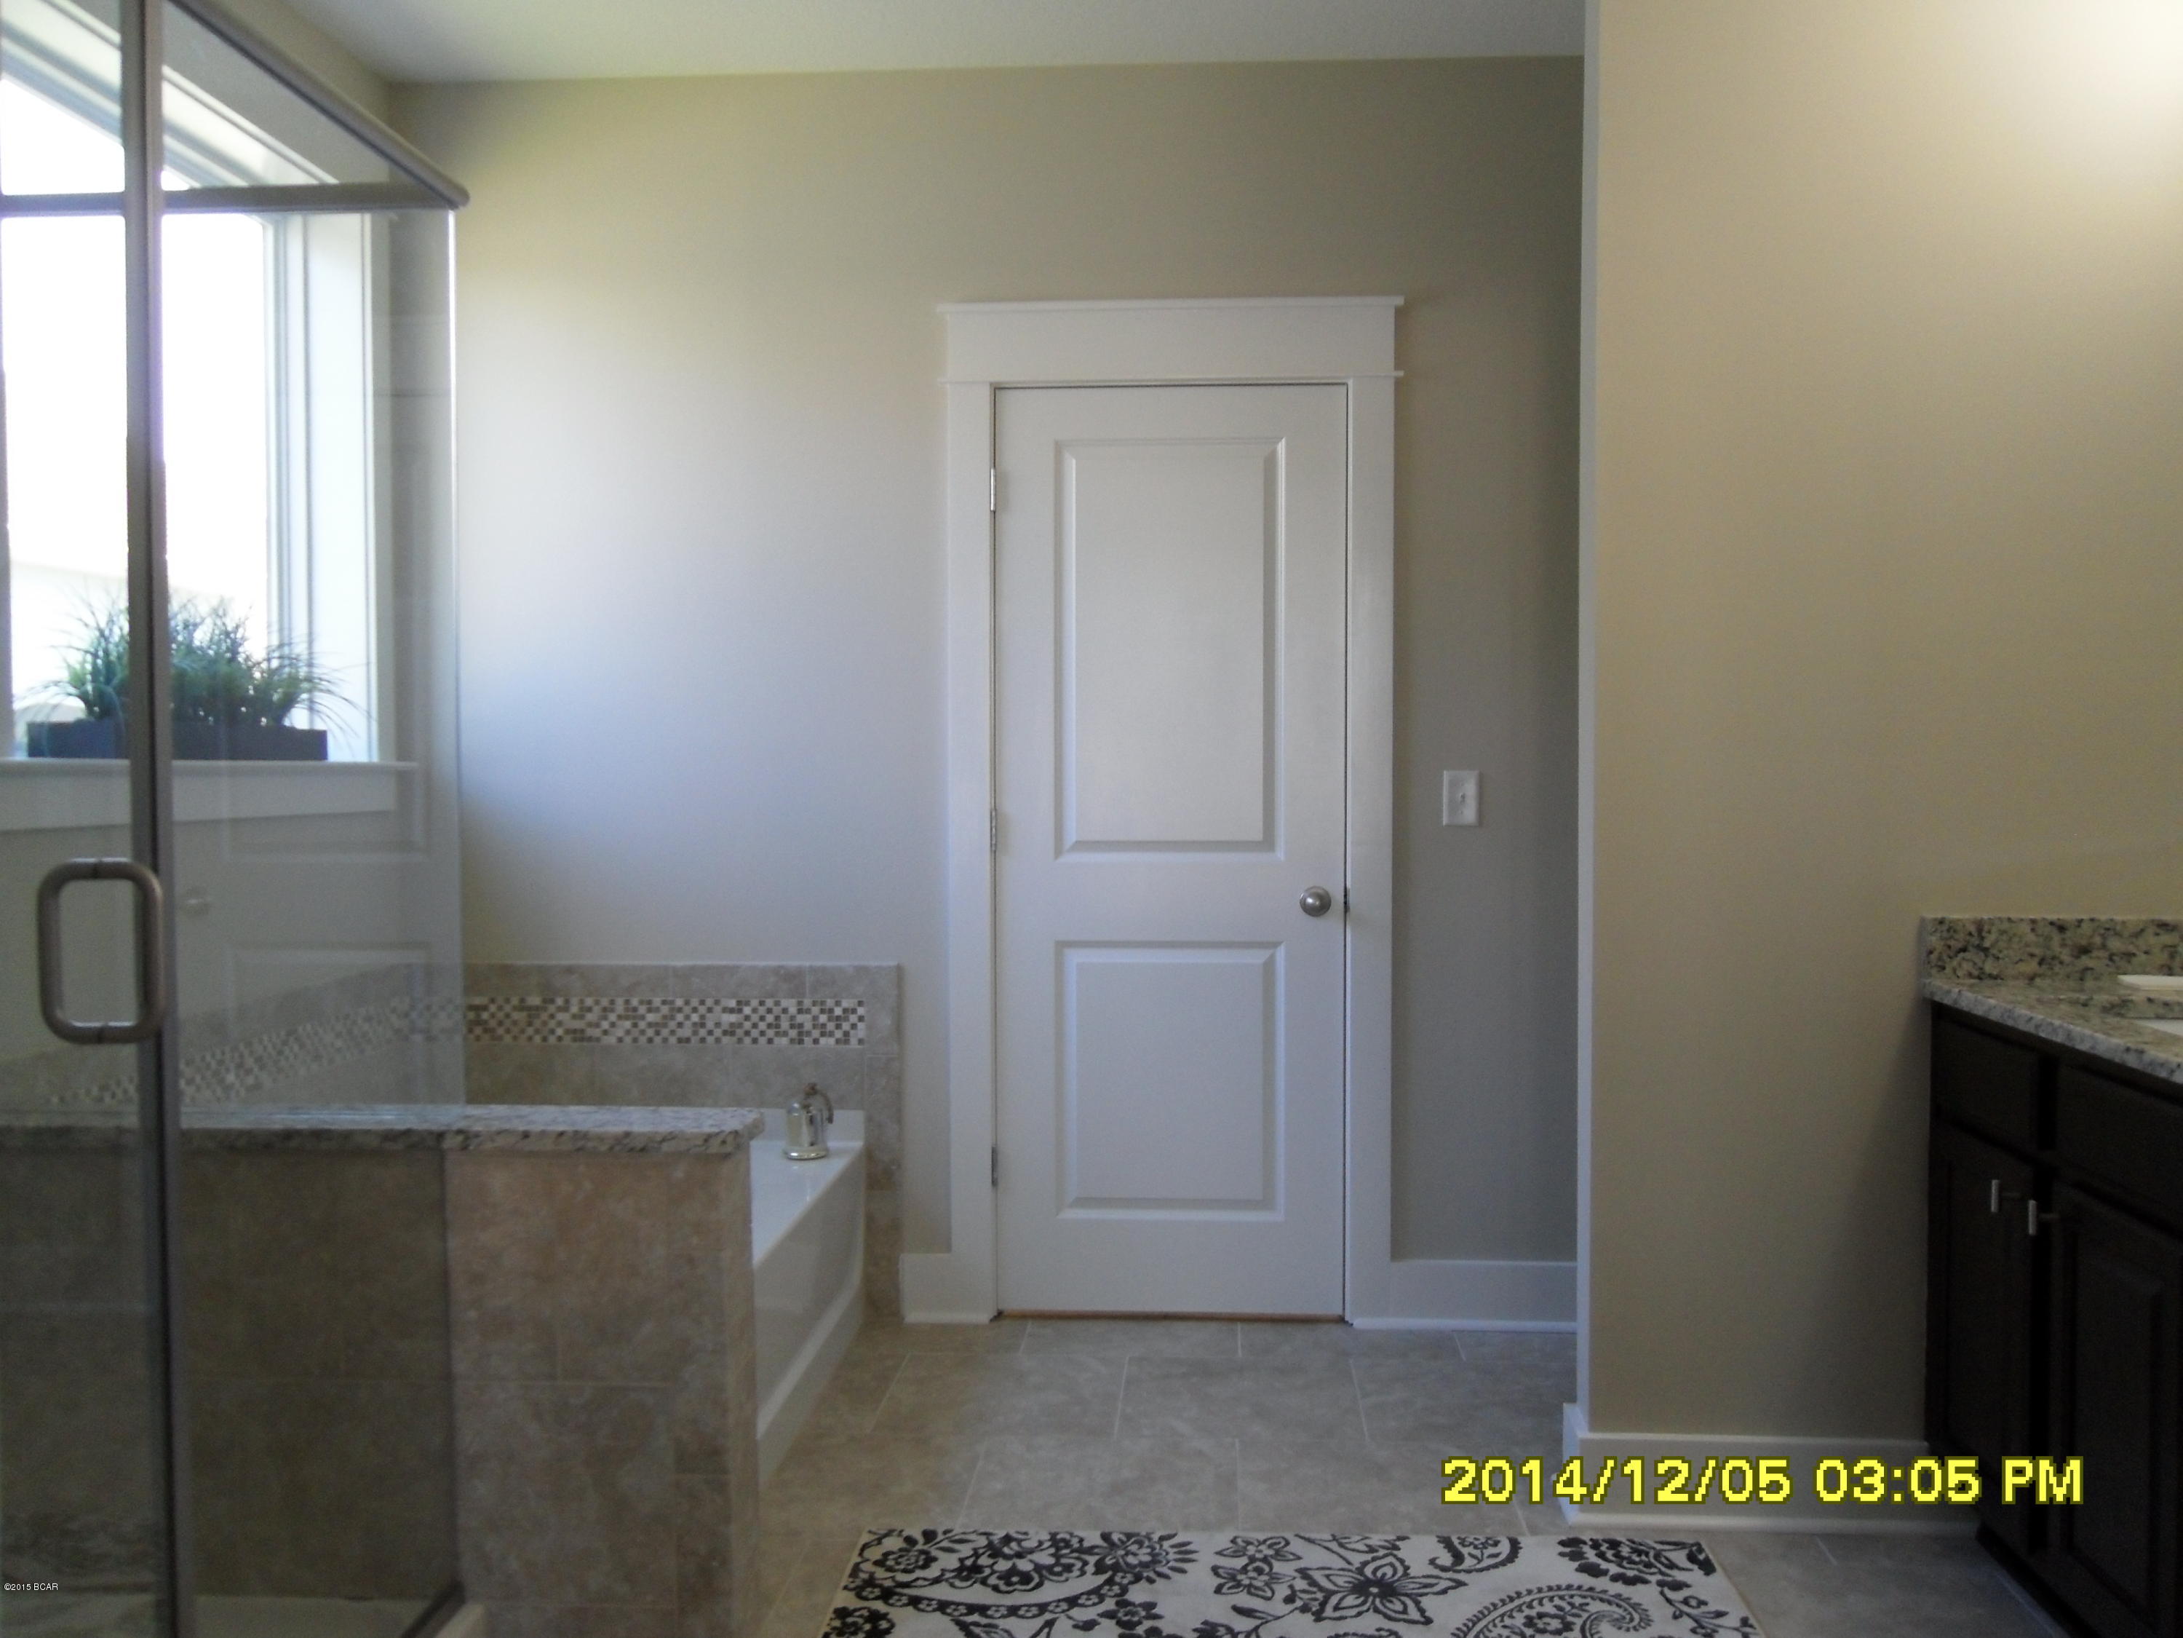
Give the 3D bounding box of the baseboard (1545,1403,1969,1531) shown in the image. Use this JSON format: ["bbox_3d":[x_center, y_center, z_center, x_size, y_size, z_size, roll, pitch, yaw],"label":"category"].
[{"bbox_3d":[1.080,1.048,2.870,0.627,0.143,0.168,0,1,4],"label":"baseboard"}]

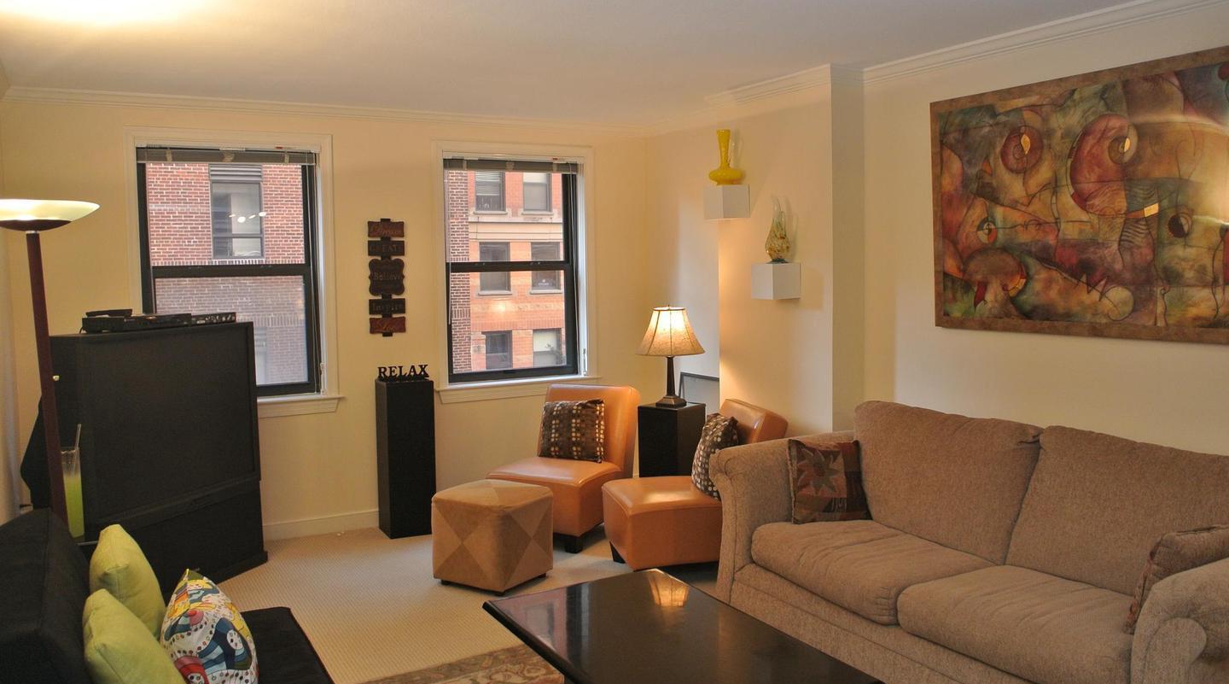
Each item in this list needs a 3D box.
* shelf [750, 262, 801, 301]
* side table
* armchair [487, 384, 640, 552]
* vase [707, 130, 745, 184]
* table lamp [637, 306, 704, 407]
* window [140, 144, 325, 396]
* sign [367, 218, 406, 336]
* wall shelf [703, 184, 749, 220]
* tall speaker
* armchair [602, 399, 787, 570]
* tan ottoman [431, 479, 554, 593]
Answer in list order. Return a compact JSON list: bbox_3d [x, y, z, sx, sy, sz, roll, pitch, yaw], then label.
[{"bbox_3d":[0.815,-0.307,4.654,0.172,0.173,0.179,-3,6,-28],"label":"shelf"},{"bbox_3d":[0.324,0.734,5.148,0.267,0.760,0.267,3,6,38],"label":"side table"},{"bbox_3d":[-0.270,0.704,5.411,0.570,0.800,0.795,1,5,25],"label":"armchair"},{"bbox_3d":[0.611,-1.013,5.070,0.200,0.300,0.200,-1,5,0],"label":"vase"},{"bbox_3d":[0.317,0.082,5.089,0.378,0.550,0.378,-1,5,0],"label":"table lamp"},{"bbox_3d":[-2.089,-0.359,5.065,0.903,1.365,0.105,-3,6,-28],"label":"window"},{"bbox_3d":[-1.331,-0.377,5.423,0.210,0.693,0.026,-3,6,-28],"label":"sign"},{"bbox_3d":[0.607,-0.752,4.992,0.172,0.176,0.183,-3,6,-28],"label":"wall shelf"},{"bbox_3d":[-1.222,0.667,5.423,0.268,0.900,0.250,-3,5,-29],"label":"tall speaker"},{"bbox_3d":[0.404,0.750,4.726,0.795,0.800,0.570,-2,5,-14],"label":"armchair"},{"bbox_3d":[-0.597,0.962,4.583,0.425,0.430,0.415,2,6,33],"label":"tan ottoman"}]

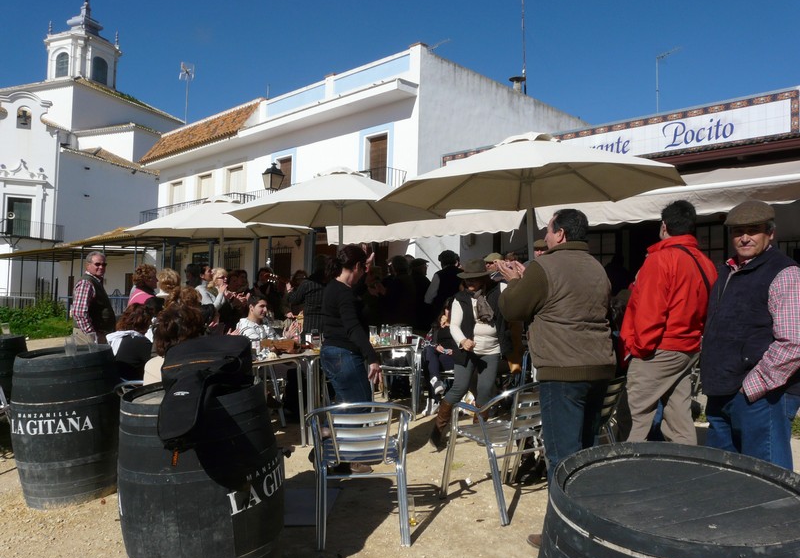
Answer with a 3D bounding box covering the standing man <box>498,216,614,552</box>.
[{"bbox_3d":[0.820,0.490,3.270,0.600,1.710,0.520,2,-1,-43],"label":"standing man"}]

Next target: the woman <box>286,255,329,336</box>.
[{"bbox_3d":[-0.860,0.570,6.600,0.550,1.620,0.420,3,-3,-20],"label":"woman"}]

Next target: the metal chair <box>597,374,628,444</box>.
[{"bbox_3d":[1.190,1.000,4.250,0.570,0.760,0.550,-1,-4,34],"label":"metal chair"}]

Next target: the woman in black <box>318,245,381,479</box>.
[{"bbox_3d":[-0.365,0.575,4.680,0.480,1.630,0.500,4,-4,-37],"label":"woman in black"}]

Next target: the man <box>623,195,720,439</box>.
[{"bbox_3d":[1.350,0.470,3.250,0.540,1.720,0.420,3,-4,-27],"label":"man"}]

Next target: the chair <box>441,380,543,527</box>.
[{"bbox_3d":[0.630,1.010,3.980,0.560,0.760,0.580,4,-4,-34],"label":"chair"}]

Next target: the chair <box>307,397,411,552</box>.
[{"bbox_3d":[-0.220,0.965,3.420,0.560,0.730,0.570,-1,-1,-9],"label":"chair"}]

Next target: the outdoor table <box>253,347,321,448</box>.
[{"bbox_3d":[-1.200,1.000,5.220,0.720,0.740,0.750,-2,-1,38],"label":"outdoor table"}]

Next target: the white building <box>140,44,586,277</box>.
[{"bbox_3d":[-1.327,-1.532,25.523,14.800,8.200,10.500,-2,-4,44],"label":"white building"}]

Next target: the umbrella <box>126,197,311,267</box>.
[{"bbox_3d":[-2.630,0.150,9.500,2.650,2.680,2.650,-1,-1,12],"label":"umbrella"}]

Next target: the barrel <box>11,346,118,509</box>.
[{"bbox_3d":[-2.170,0.940,4.250,0.700,0.910,0.700,-3,-1,-27],"label":"barrel"}]

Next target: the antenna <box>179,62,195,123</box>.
[{"bbox_3d":[-9.850,-8.620,30.000,0.750,2.850,1.000,1,-1,-7],"label":"antenna"}]

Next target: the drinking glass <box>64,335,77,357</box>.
[{"bbox_3d":[-2.035,0.417,4.000,0.070,0.122,0.070,3,-4,-27],"label":"drinking glass"}]

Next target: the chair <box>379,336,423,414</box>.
[{"bbox_3d":[0.010,1.030,6.980,0.560,0.740,0.560,-1,-1,9],"label":"chair"}]

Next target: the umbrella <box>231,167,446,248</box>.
[{"bbox_3d":[-0.710,0.050,7.700,2.650,2.720,2.650,-1,-1,0],"label":"umbrella"}]

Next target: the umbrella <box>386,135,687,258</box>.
[{"bbox_3d":[1.180,0.030,5.800,2.680,2.680,2.680,-2,-1,-8],"label":"umbrella"}]

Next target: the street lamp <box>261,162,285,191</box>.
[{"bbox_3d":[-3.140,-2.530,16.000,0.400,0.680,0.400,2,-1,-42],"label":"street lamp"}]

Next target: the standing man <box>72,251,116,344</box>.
[{"bbox_3d":[-2.880,0.600,6.100,0.420,1.720,0.520,0,-3,18],"label":"standing man"}]

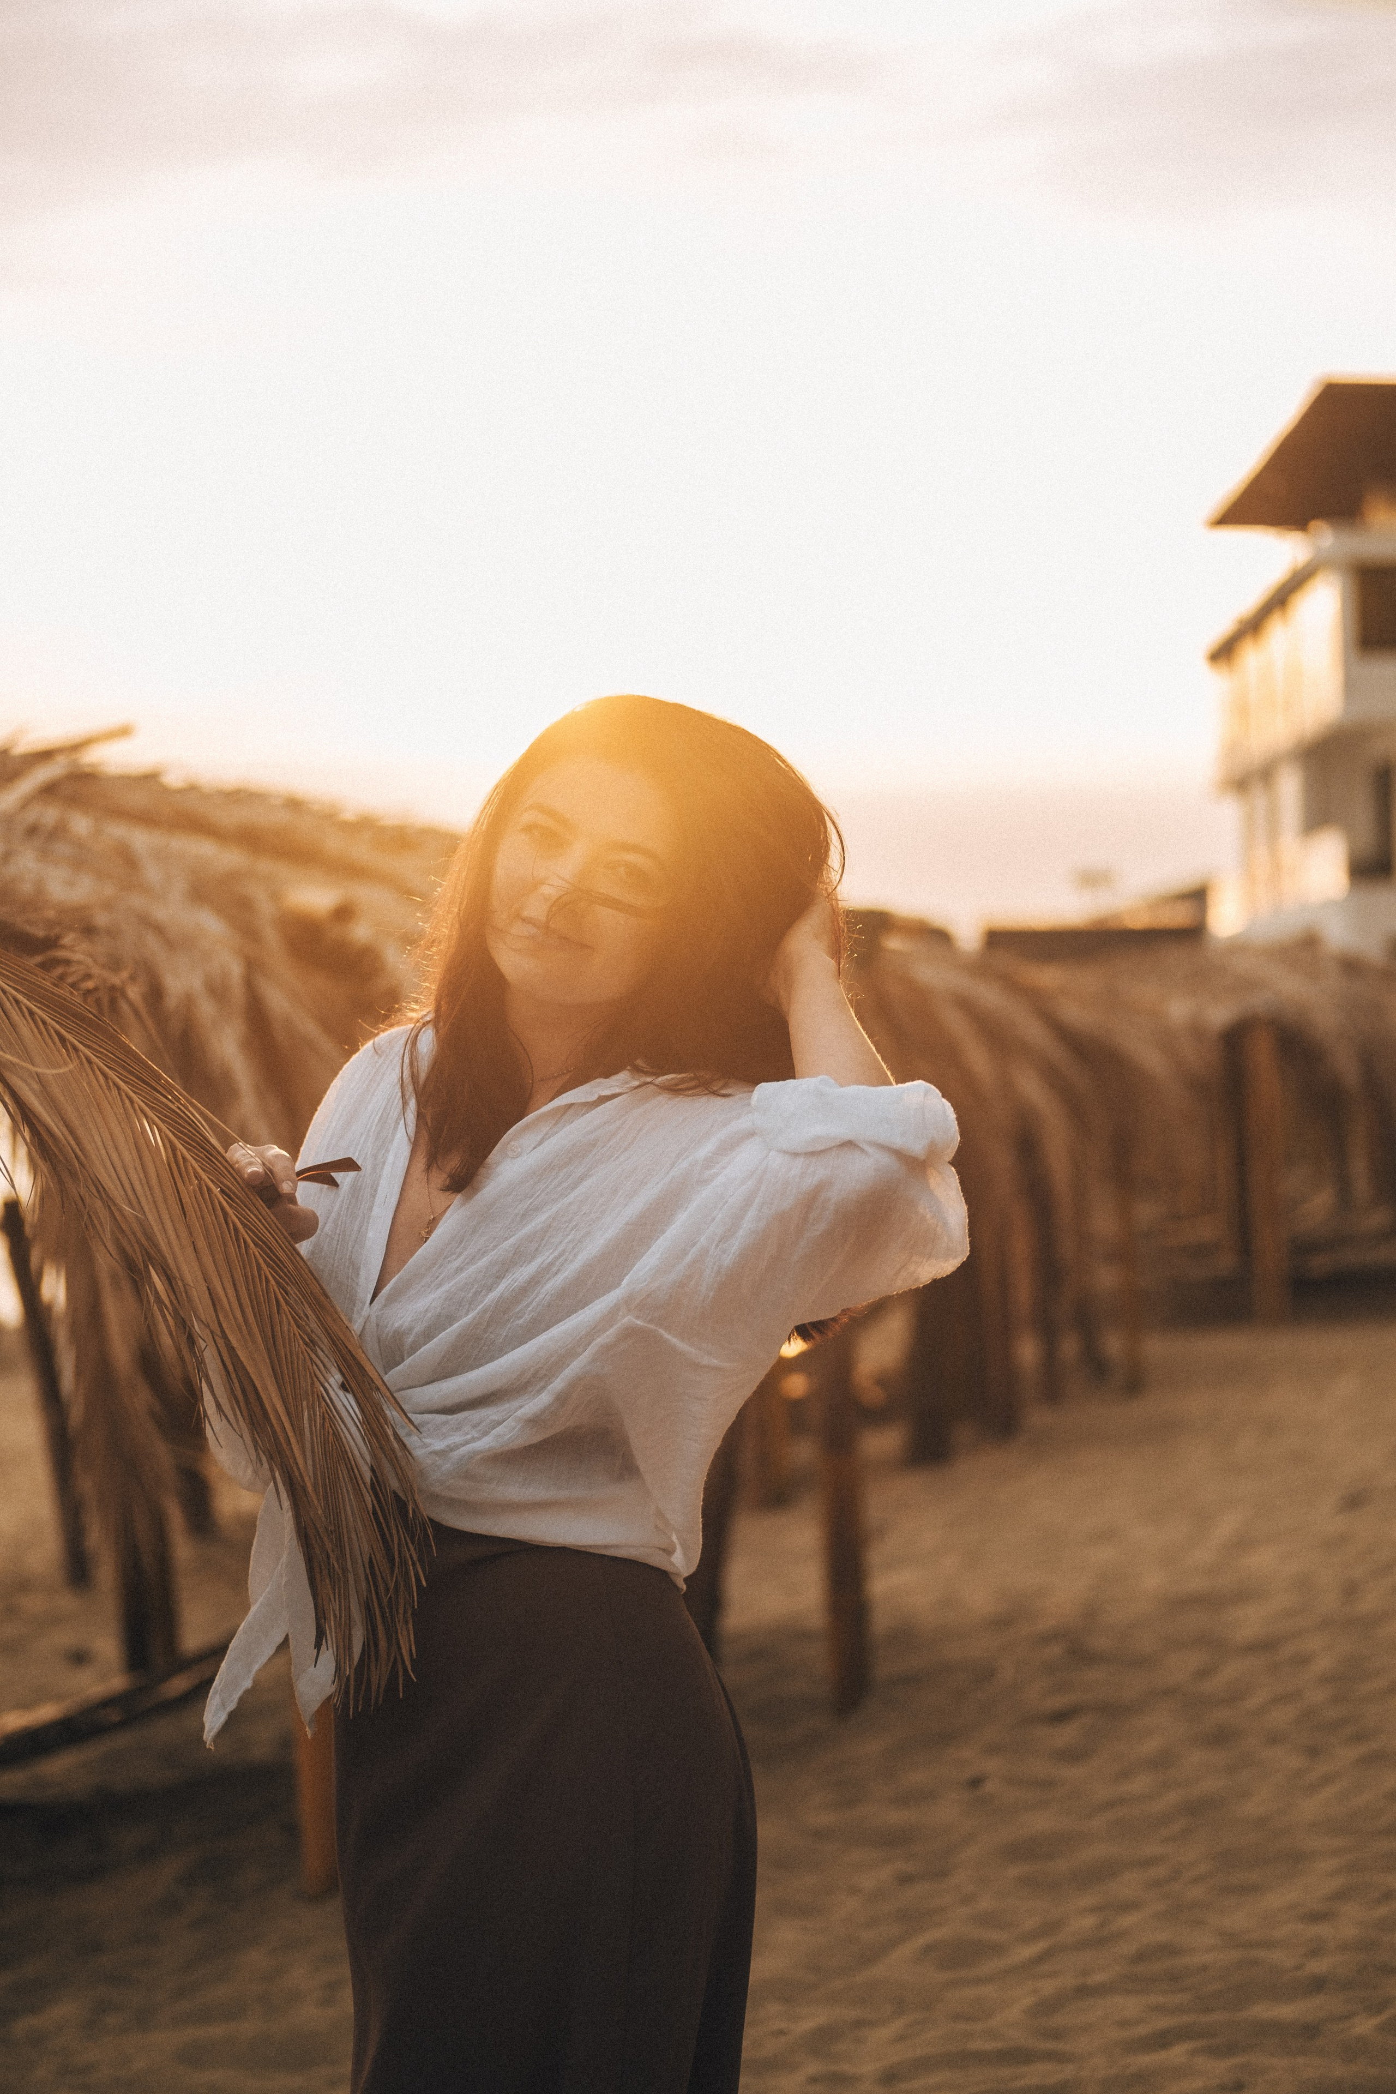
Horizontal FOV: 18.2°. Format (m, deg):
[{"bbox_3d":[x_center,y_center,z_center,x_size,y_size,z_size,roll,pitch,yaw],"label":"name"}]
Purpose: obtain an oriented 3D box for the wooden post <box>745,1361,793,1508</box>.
[{"bbox_3d":[0.210,0.620,13.200,0.135,1.550,0.135,0,0,0],"label":"wooden post"}]

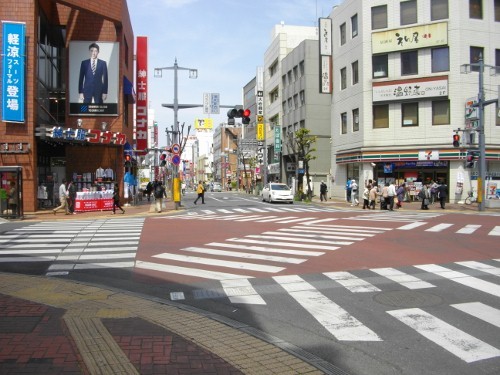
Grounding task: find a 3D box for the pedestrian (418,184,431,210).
[{"bbox_3d":[9.757,0.502,25.800,0.580,1.500,0.500,0,1,21],"label":"pedestrian"}]

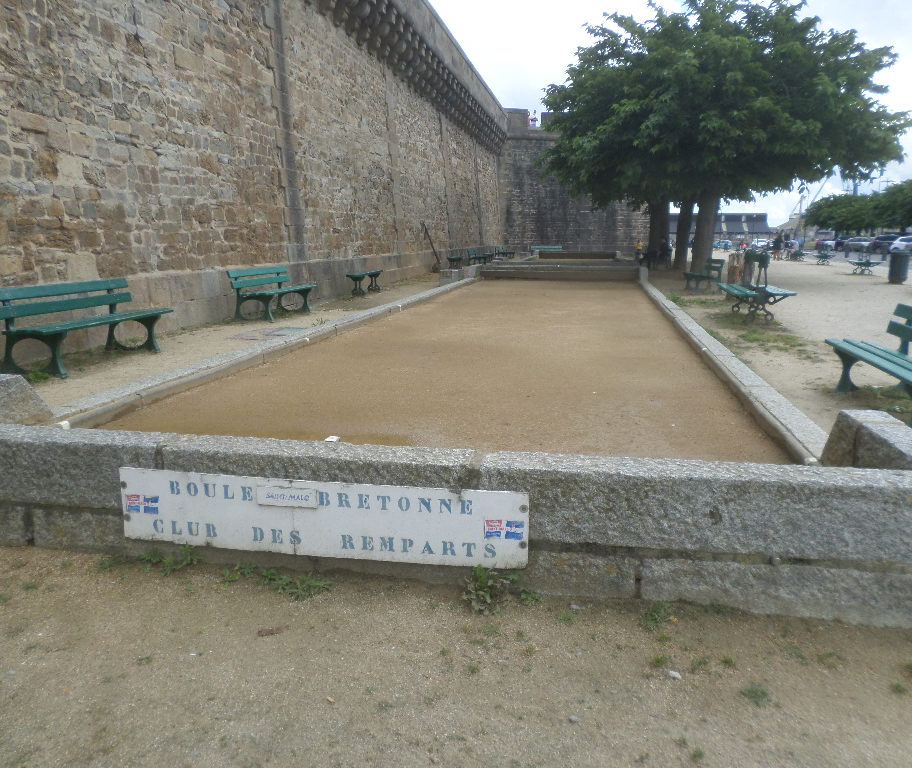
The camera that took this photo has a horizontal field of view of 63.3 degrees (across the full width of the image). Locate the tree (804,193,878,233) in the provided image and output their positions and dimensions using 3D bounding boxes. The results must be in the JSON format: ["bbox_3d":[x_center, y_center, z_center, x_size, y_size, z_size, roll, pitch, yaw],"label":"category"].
[{"bbox_3d":[43.903,-18.504,83.969,7.600,6.600,7.400,2,11,11],"label":"tree"}]

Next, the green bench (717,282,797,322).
[{"bbox_3d":[5.295,-1.454,13.165,0.930,0.500,2.200,3,11,12],"label":"green bench"}]

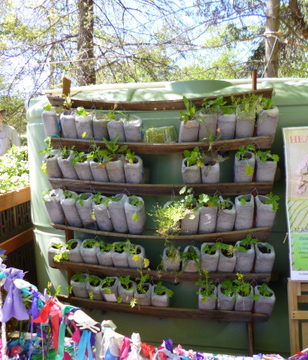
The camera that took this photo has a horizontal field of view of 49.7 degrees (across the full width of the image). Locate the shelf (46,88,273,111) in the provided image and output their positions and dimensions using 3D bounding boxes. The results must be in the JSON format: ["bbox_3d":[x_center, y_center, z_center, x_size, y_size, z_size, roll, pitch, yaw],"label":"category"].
[{"bbox_3d":[-0.003,-0.442,1.861,1.280,0.100,0.050,1,7,10],"label":"shelf"}]

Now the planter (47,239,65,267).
[{"bbox_3d":[-0.594,0.436,2.011,0.088,0.150,0.100,1,8,9],"label":"planter"}]

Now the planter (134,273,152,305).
[{"bbox_3d":[-0.059,0.647,1.921,0.096,0.129,0.095,1,8,11],"label":"planter"}]

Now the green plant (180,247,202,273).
[{"bbox_3d":[0.196,0.421,1.775,0.092,0.138,0.092,0,4,11],"label":"green plant"}]

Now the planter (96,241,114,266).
[{"bbox_3d":[-0.292,0.455,2.055,0.100,0.137,0.100,-2,6,10],"label":"planter"}]

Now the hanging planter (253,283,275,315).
[{"bbox_3d":[0.673,0.722,2.037,0.118,0.148,0.100,2,7,12],"label":"hanging planter"}]

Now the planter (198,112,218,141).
[{"bbox_3d":[0.305,-0.288,1.881,0.100,0.173,0.100,1,7,10],"label":"planter"}]

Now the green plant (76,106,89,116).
[{"bbox_3d":[-0.394,-0.377,1.836,0.058,0.050,0.058,0,4,11],"label":"green plant"}]

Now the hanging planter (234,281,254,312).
[{"bbox_3d":[0.470,0.610,1.734,0.089,0.142,0.089,0,4,11],"label":"hanging planter"}]

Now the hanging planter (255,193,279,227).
[{"bbox_3d":[0.677,0.181,2.011,0.116,0.193,0.100,2,7,12],"label":"hanging planter"}]

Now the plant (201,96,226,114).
[{"bbox_3d":[0.327,-0.409,1.838,0.134,0.087,0.125,1,9,9],"label":"plant"}]

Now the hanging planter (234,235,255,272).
[{"bbox_3d":[0.513,0.425,1.873,0.097,0.175,0.100,0,8,4],"label":"hanging planter"}]

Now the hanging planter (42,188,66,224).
[{"bbox_3d":[-0.610,0.166,2.025,0.097,0.210,0.095,-4,8,10],"label":"hanging planter"}]

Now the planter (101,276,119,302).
[{"bbox_3d":[-0.250,0.620,1.875,0.082,0.136,0.082,0,4,11],"label":"planter"}]

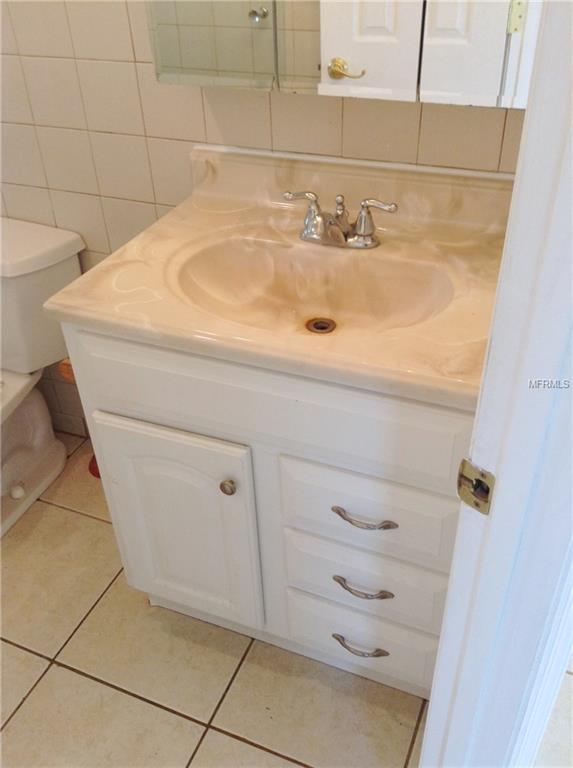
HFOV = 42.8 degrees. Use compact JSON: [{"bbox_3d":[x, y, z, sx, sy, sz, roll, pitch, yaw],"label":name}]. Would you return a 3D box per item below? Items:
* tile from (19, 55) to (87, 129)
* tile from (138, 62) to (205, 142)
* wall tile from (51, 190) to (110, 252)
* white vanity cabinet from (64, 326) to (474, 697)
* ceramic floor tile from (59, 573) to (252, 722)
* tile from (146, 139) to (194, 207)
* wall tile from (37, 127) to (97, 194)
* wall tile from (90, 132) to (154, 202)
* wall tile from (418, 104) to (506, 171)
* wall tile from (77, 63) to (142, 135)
[{"bbox_3d":[-0.524,-0.659,1.656,0.152,0.152,0.008,13,38,20],"label":"tile"},{"bbox_3d":[-0.241,-0.595,1.552,0.152,0.152,0.008,13,38,20],"label":"tile"},{"bbox_3d":[-0.515,-0.410,1.835,0.152,0.152,0.008,13,38,20],"label":"wall tile"},{"bbox_3d":[0.066,0.164,1.585,0.745,0.847,0.532,13,38,20],"label":"white vanity cabinet"},{"bbox_3d":[-0.269,0.571,1.768,0.406,0.009,0.406,13,38,20],"label":"ceramic floor tile"},{"bbox_3d":[-0.237,-0.470,1.642,0.152,0.152,0.008,13,38,20],"label":"tile"},{"bbox_3d":[-0.519,-0.534,1.746,0.152,0.152,0.008,13,38,20],"label":"wall tile"},{"bbox_3d":[-0.378,-0.502,1.694,0.152,0.152,0.008,13,38,20],"label":"wall tile"},{"bbox_3d":[0.323,-0.467,1.346,0.152,0.152,0.008,13,38,20],"label":"wall tile"},{"bbox_3d":[-0.383,-0.627,1.604,0.152,0.152,0.008,13,38,20],"label":"wall tile"}]

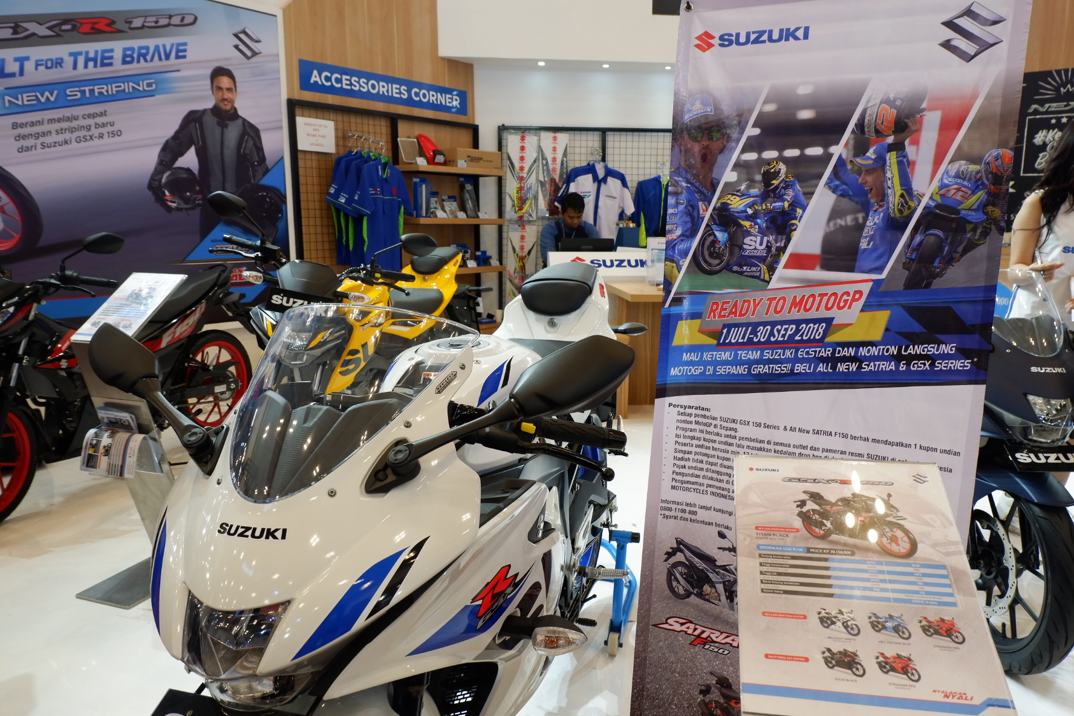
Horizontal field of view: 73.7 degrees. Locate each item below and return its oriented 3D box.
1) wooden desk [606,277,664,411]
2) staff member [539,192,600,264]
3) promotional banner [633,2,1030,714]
[{"bbox_3d":[1.045,-0.035,4.345,1.150,0.780,0.880,-1,10,-4],"label":"wooden desk"},{"bbox_3d":[0.235,-0.483,5.127,0.480,1.360,0.600,-1,10,-4],"label":"staff member"},{"bbox_3d":[0.521,0.097,1.405,0.600,1.600,0.040,6,7,25],"label":"promotional banner"}]

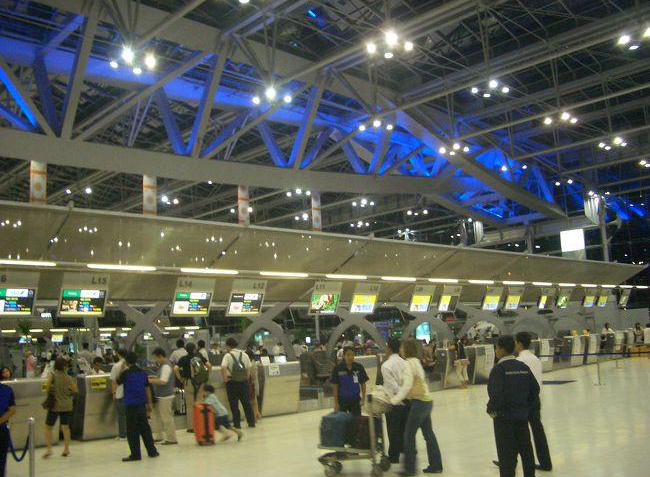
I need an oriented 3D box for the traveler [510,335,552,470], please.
[{"bbox_3d":[2.494,2.039,8.296,0.520,1.730,0.580,5,-11,-41],"label":"traveler"}]

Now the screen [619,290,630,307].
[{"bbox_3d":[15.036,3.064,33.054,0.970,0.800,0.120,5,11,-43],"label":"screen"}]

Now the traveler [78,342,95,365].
[{"bbox_3d":[-6.214,3.565,17.091,0.500,1.700,0.350,1,-9,-25],"label":"traveler"}]

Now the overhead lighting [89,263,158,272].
[{"bbox_3d":[-4.038,0.583,13.107,1.490,0.100,0.120,5,-12,-43],"label":"overhead lighting"}]

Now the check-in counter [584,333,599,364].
[{"bbox_3d":[10.395,4.363,25.870,1.030,1.150,0.720,5,-11,-43],"label":"check-in counter"}]

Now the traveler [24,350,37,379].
[{"bbox_3d":[-10.713,4.921,23.871,0.480,1.660,0.340,-5,-9,10],"label":"traveler"}]

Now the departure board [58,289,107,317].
[{"bbox_3d":[-4.851,1.286,13.196,0.980,0.560,0.100,5,8,-43],"label":"departure board"}]

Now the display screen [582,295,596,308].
[{"bbox_3d":[12.114,2.922,30.058,0.970,0.570,0.120,5,11,-43],"label":"display screen"}]

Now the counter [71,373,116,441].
[{"bbox_3d":[-4.257,3.221,12.672,1.150,1.150,0.650,5,-11,-43],"label":"counter"}]

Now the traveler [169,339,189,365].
[{"bbox_3d":[-3.220,3.054,14.538,0.500,1.720,0.380,2,-9,-28],"label":"traveler"}]

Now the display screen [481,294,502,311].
[{"bbox_3d":[5.968,2.308,23.513,0.980,0.560,0.100,5,8,-43],"label":"display screen"}]

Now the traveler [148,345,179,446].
[{"bbox_3d":[-2.773,2.722,11.353,0.480,1.680,0.500,-2,-8,-2],"label":"traveler"}]

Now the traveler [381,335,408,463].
[{"bbox_3d":[0.950,2.215,8.982,0.500,1.720,0.520,-8,-10,32],"label":"traveler"}]

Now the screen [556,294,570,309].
[{"bbox_3d":[9.515,2.533,26.212,0.950,0.570,0.130,5,12,-43],"label":"screen"}]

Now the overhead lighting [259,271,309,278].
[{"bbox_3d":[-0.939,0.834,15.128,1.460,0.090,0.120,5,-11,-43],"label":"overhead lighting"}]

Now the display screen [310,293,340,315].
[{"bbox_3d":[0.000,1.699,16.965,0.950,0.570,0.130,5,12,-43],"label":"display screen"}]

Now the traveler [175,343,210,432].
[{"bbox_3d":[-2.638,2.926,12.868,0.600,1.720,0.500,5,-12,-43],"label":"traveler"}]

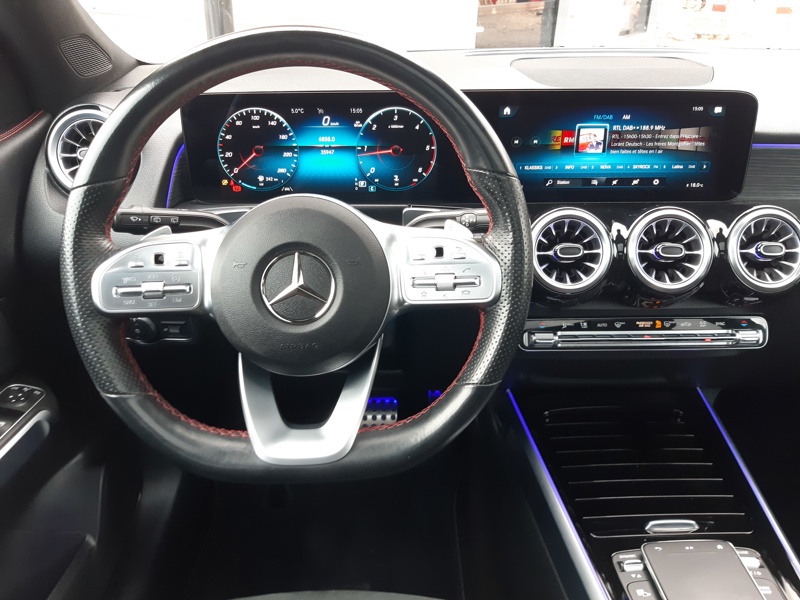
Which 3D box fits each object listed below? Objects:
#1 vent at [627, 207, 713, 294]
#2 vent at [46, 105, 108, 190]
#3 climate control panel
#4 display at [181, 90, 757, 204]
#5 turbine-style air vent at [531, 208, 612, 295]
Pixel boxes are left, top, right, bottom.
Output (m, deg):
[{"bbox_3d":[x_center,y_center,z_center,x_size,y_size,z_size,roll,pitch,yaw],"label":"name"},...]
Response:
[{"bbox_3d":[0.300,-0.058,0.687,0.096,0.096,0.040,0,10,0],"label":"vent"},{"bbox_3d":[-0.340,-0.168,0.686,0.097,0.097,0.040,0,13,0],"label":"vent"},{"bbox_3d":[0.298,0.041,0.750,0.304,0.043,0.030,0,1,0],"label":"climate control panel"},{"bbox_3d":[0.074,-0.170,0.673,0.620,0.119,0.030,0,14,0],"label":"display"},{"bbox_3d":[0.188,-0.058,0.687,0.096,0.096,0.040,0,10,0],"label":"turbine-style air vent"}]

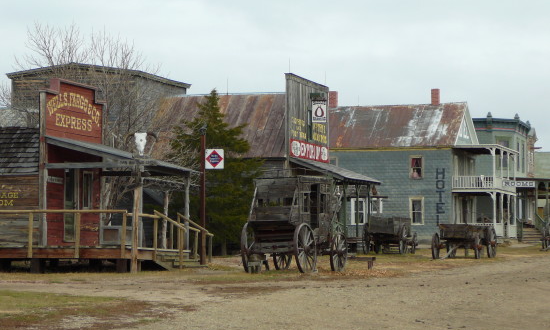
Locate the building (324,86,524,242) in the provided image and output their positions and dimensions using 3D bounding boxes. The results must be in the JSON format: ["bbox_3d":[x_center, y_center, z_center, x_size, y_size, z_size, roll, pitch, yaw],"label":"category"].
[{"bbox_3d":[8.840,0.220,125.400,13.200,9.900,9.200,0,-2,16],"label":"building"}]

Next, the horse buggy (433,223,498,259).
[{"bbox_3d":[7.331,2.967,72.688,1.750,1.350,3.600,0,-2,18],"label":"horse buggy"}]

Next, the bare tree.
[{"bbox_3d":[-6.120,-0.700,66.000,5.800,8.100,6.100,0,-2,0],"label":"bare tree"}]

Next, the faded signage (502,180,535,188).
[{"bbox_3d":[15.800,1.217,121.300,2.050,0.460,0.080,0,-2,15],"label":"faded signage"}]

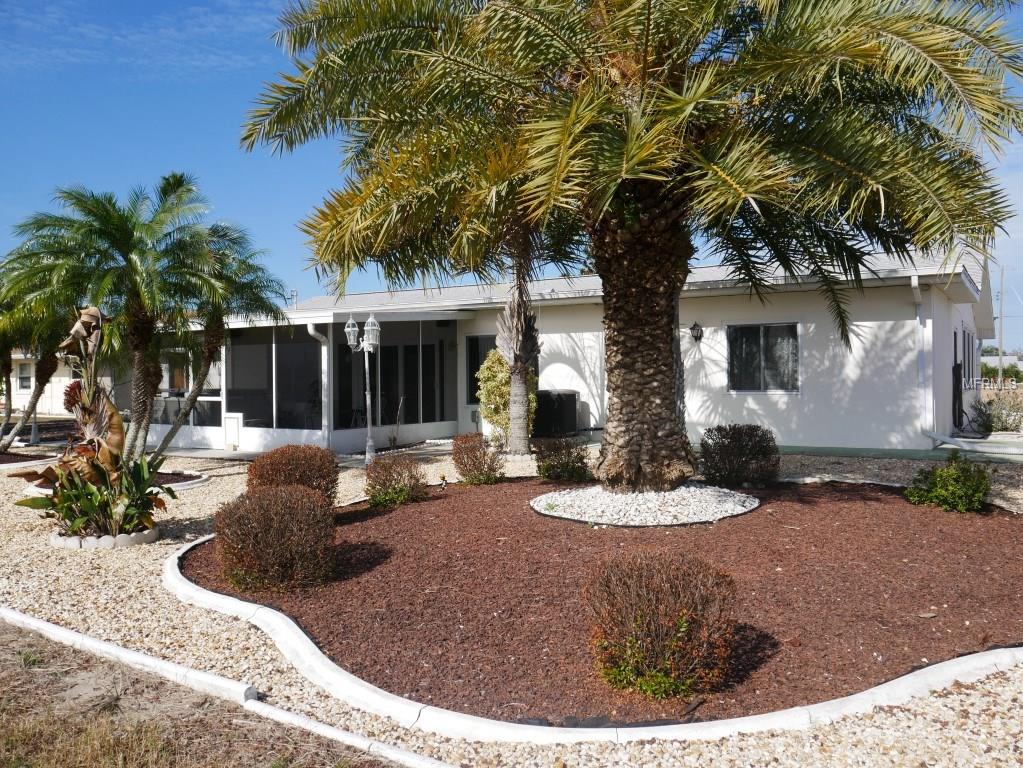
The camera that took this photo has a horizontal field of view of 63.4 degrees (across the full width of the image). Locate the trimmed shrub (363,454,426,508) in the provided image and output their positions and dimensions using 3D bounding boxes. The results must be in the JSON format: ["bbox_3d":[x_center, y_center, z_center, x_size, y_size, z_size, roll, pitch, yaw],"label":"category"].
[{"bbox_3d":[-1.170,0.960,8.450,0.650,0.490,0.620,0,0,-8],"label":"trimmed shrub"}]

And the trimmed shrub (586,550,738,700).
[{"bbox_3d":[0.675,1.015,3.720,0.660,0.540,0.640,0,0,10],"label":"trimmed shrub"}]

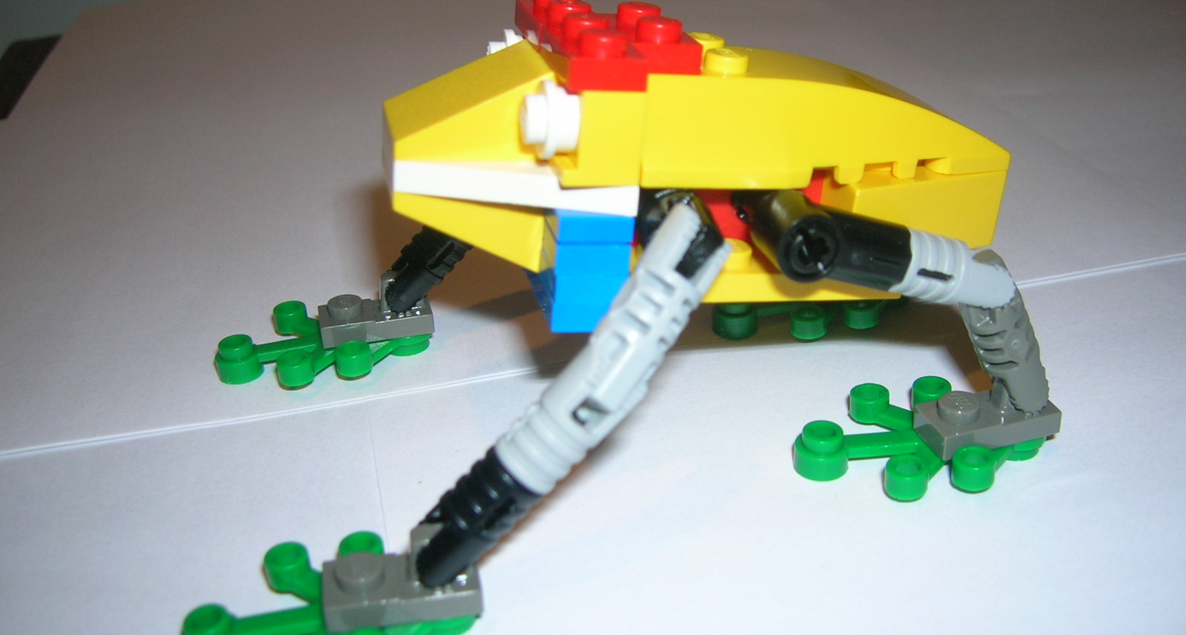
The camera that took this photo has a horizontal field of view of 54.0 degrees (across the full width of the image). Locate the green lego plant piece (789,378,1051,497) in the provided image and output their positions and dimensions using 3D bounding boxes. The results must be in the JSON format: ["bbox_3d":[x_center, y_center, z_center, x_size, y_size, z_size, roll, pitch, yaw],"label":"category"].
[{"bbox_3d":[0.041,0.015,0.146,0.032,0.005,0.021,-4,30,-2],"label":"green lego plant piece"}]

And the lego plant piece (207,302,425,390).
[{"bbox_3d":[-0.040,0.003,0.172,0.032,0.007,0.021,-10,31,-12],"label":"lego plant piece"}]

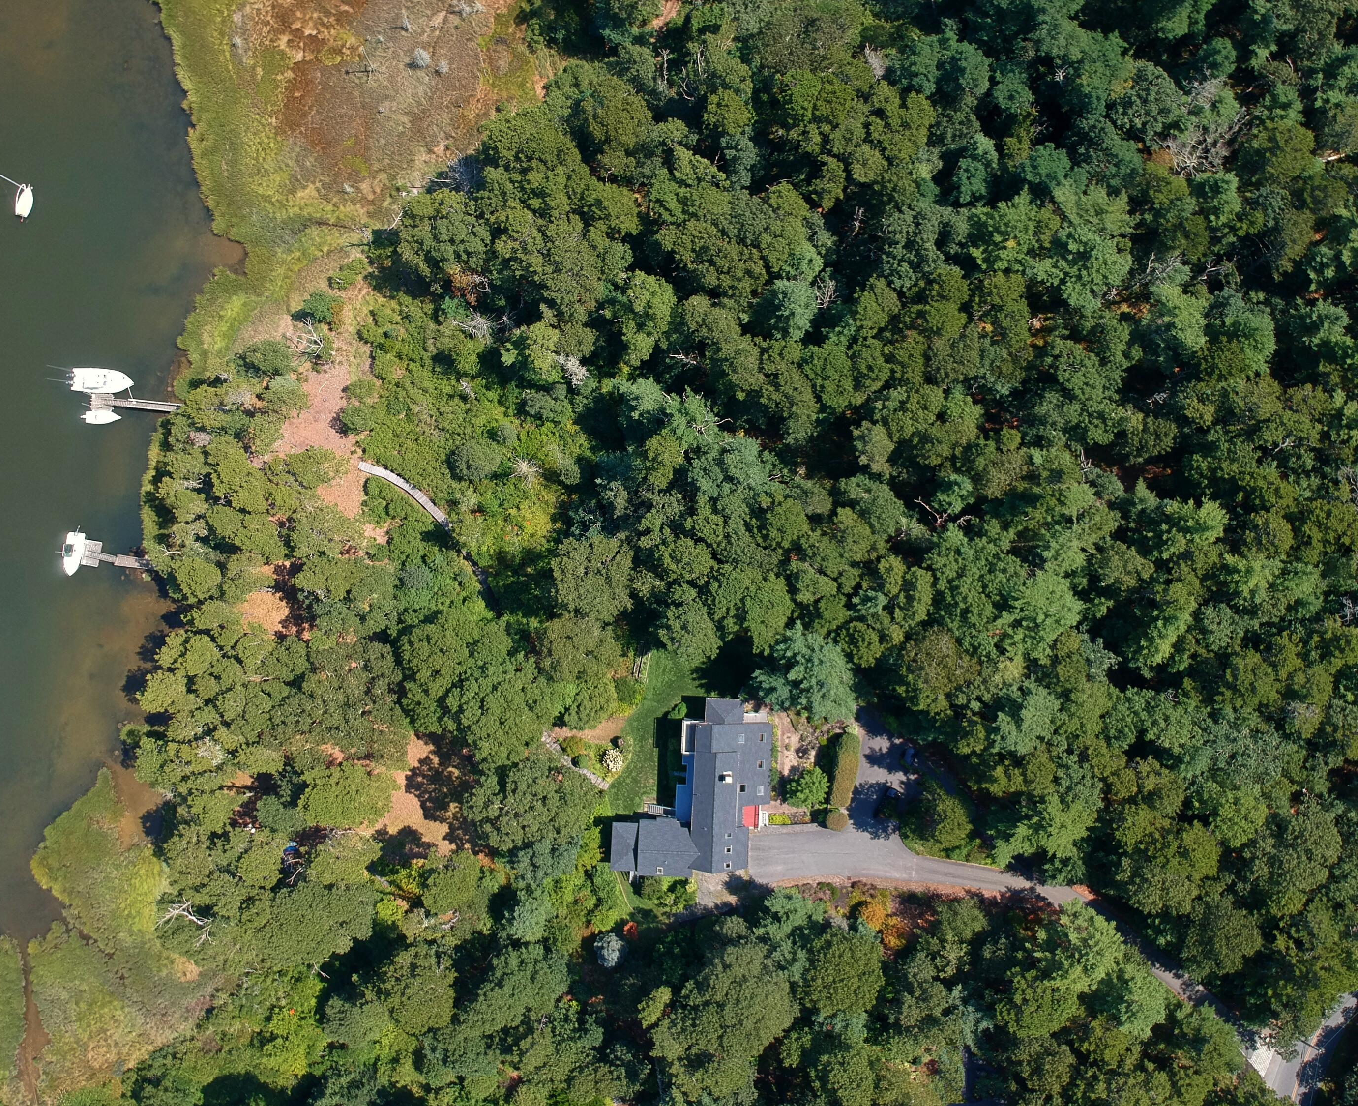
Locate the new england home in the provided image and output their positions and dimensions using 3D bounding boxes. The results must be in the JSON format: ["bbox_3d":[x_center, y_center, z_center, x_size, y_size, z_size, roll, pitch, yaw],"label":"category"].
[{"bbox_3d":[1.574,28.716,130.013,19.470,8.800,21.790,1,86,0],"label":"new england home"}]

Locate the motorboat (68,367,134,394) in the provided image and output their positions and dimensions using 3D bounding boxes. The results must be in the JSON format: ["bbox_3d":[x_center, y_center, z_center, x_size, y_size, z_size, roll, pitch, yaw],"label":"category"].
[{"bbox_3d":[-76.918,-22.884,141.780,8.900,2.700,3.000,5,86,0],"label":"motorboat"}]

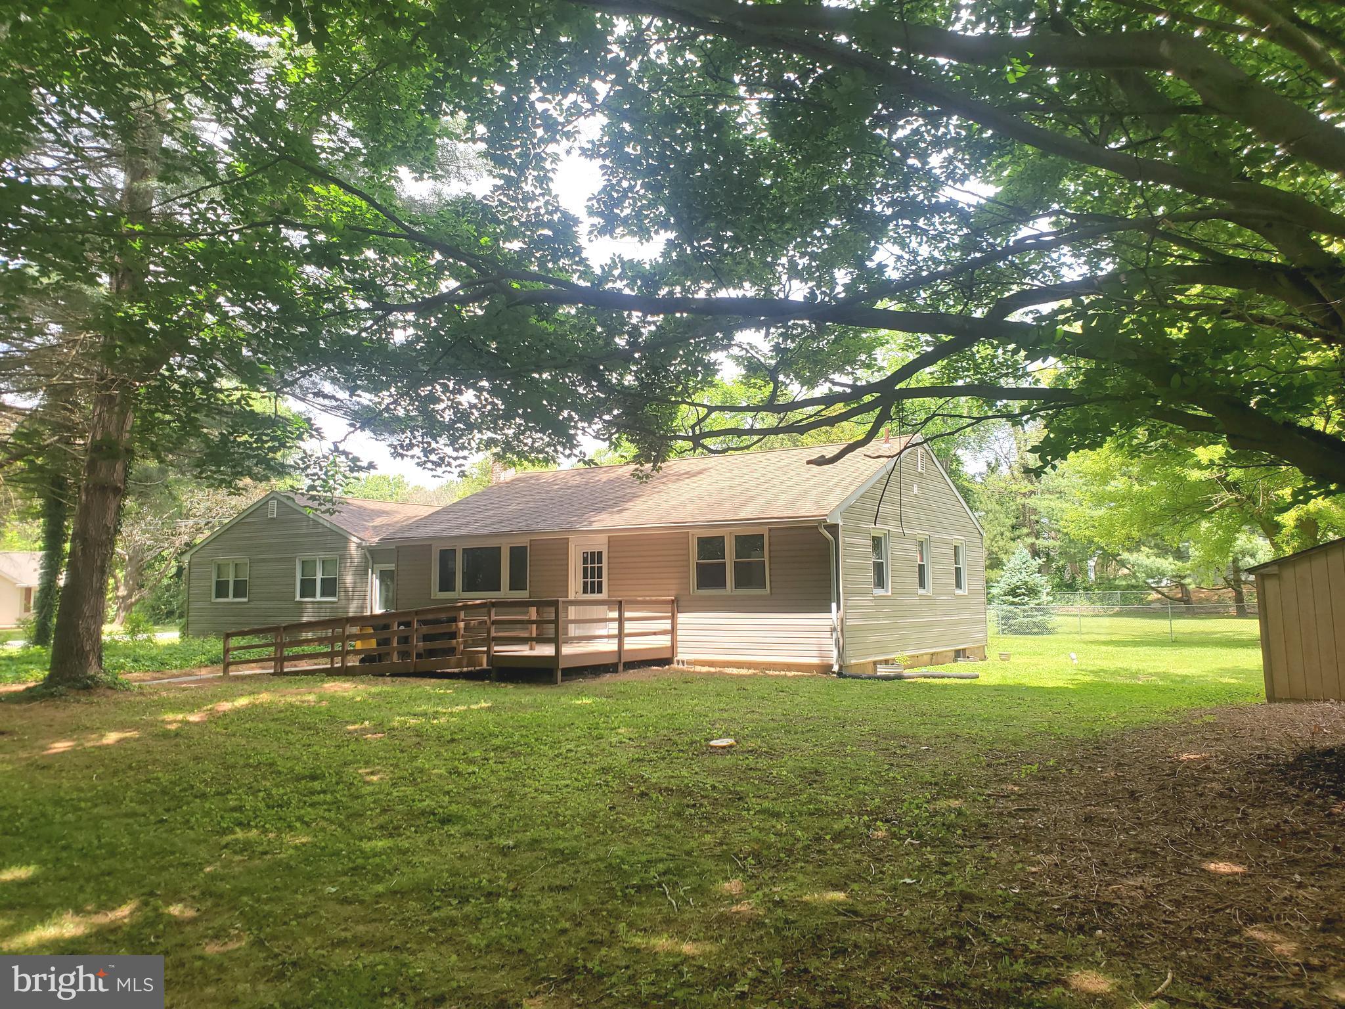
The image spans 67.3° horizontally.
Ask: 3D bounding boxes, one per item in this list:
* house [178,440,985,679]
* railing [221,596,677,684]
[{"bbox_3d":[-3.951,1.580,27.782,22.450,5.080,9.800,-4,-6,33],"label":"house"},{"bbox_3d":[-4.759,2.755,20.764,9.300,1.580,3.650,-4,-6,33],"label":"railing"}]

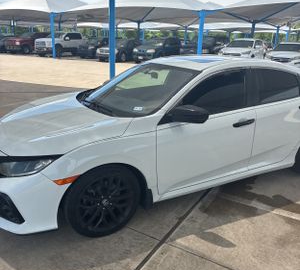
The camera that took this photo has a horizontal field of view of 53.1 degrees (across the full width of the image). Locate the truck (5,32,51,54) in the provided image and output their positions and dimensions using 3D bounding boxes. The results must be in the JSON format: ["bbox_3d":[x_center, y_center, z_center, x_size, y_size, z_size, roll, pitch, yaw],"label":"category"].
[{"bbox_3d":[-11.258,-8.982,29.092,1.980,1.900,5.600,10,20,22],"label":"truck"}]

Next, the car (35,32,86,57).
[{"bbox_3d":[-7.474,-8.116,26.648,2.030,1.940,5.850,11,20,25],"label":"car"}]

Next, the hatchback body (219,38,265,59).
[{"bbox_3d":[5.715,-5.139,18.490,1.810,1.470,4.550,12,21,27],"label":"hatchback body"}]

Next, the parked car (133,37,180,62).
[{"bbox_3d":[0.670,-5.868,20.752,1.820,1.680,4.500,12,21,28],"label":"parked car"}]

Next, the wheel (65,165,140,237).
[{"bbox_3d":[-0.415,0.523,2.550,0.645,0.645,0.220,-8,21,-27],"label":"wheel"}]

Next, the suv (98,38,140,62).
[{"bbox_3d":[-1.857,-6.489,22.872,1.900,1.750,4.850,12,21,28],"label":"suv"}]

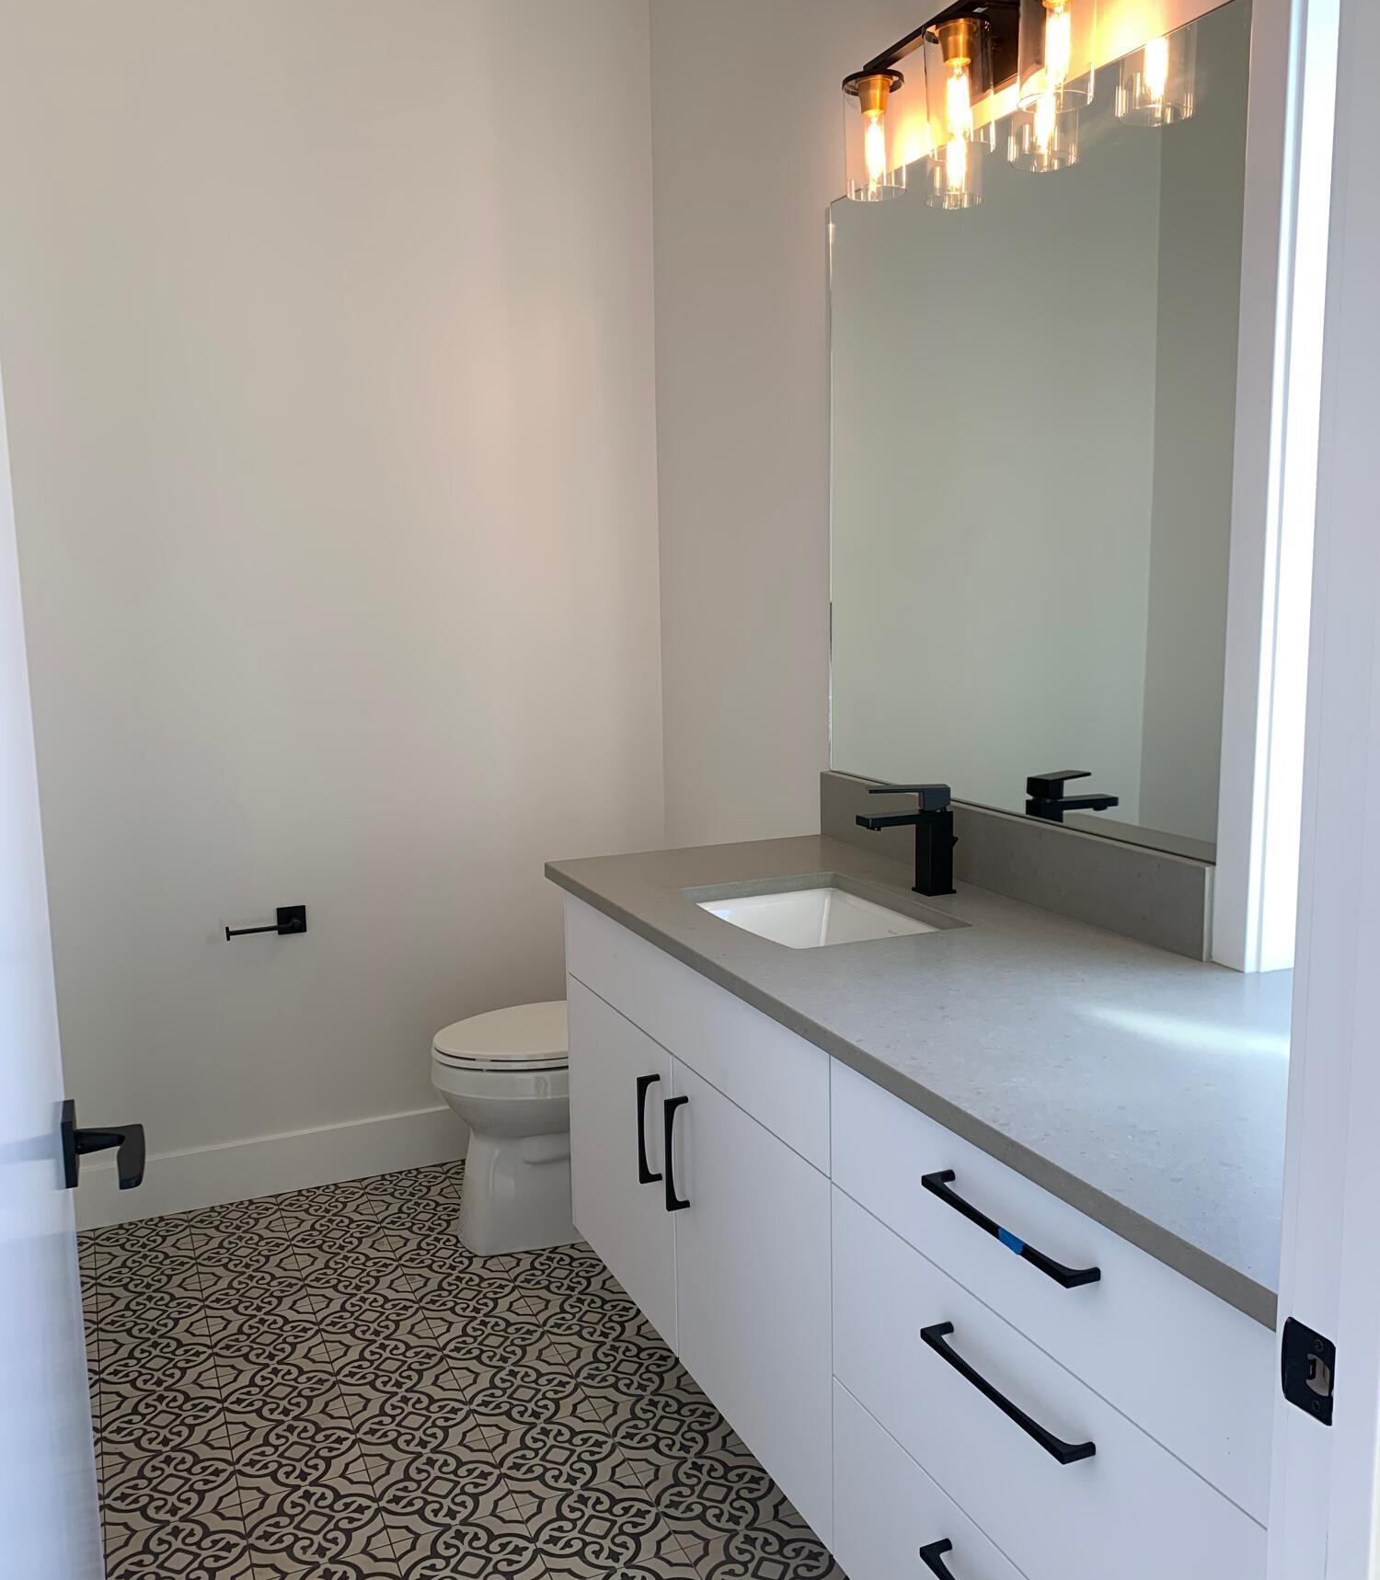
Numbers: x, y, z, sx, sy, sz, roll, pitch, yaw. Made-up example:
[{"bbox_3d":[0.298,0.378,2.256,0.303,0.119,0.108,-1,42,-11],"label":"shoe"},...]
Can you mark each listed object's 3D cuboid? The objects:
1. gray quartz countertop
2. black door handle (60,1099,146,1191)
[{"bbox_3d":[0.371,0.247,1.893,0.616,0.030,1.790,-5,9,-23],"label":"gray quartz countertop"},{"bbox_3d":[-0.551,0.344,1.303,0.072,0.066,0.158,-5,9,-23],"label":"black door handle"}]

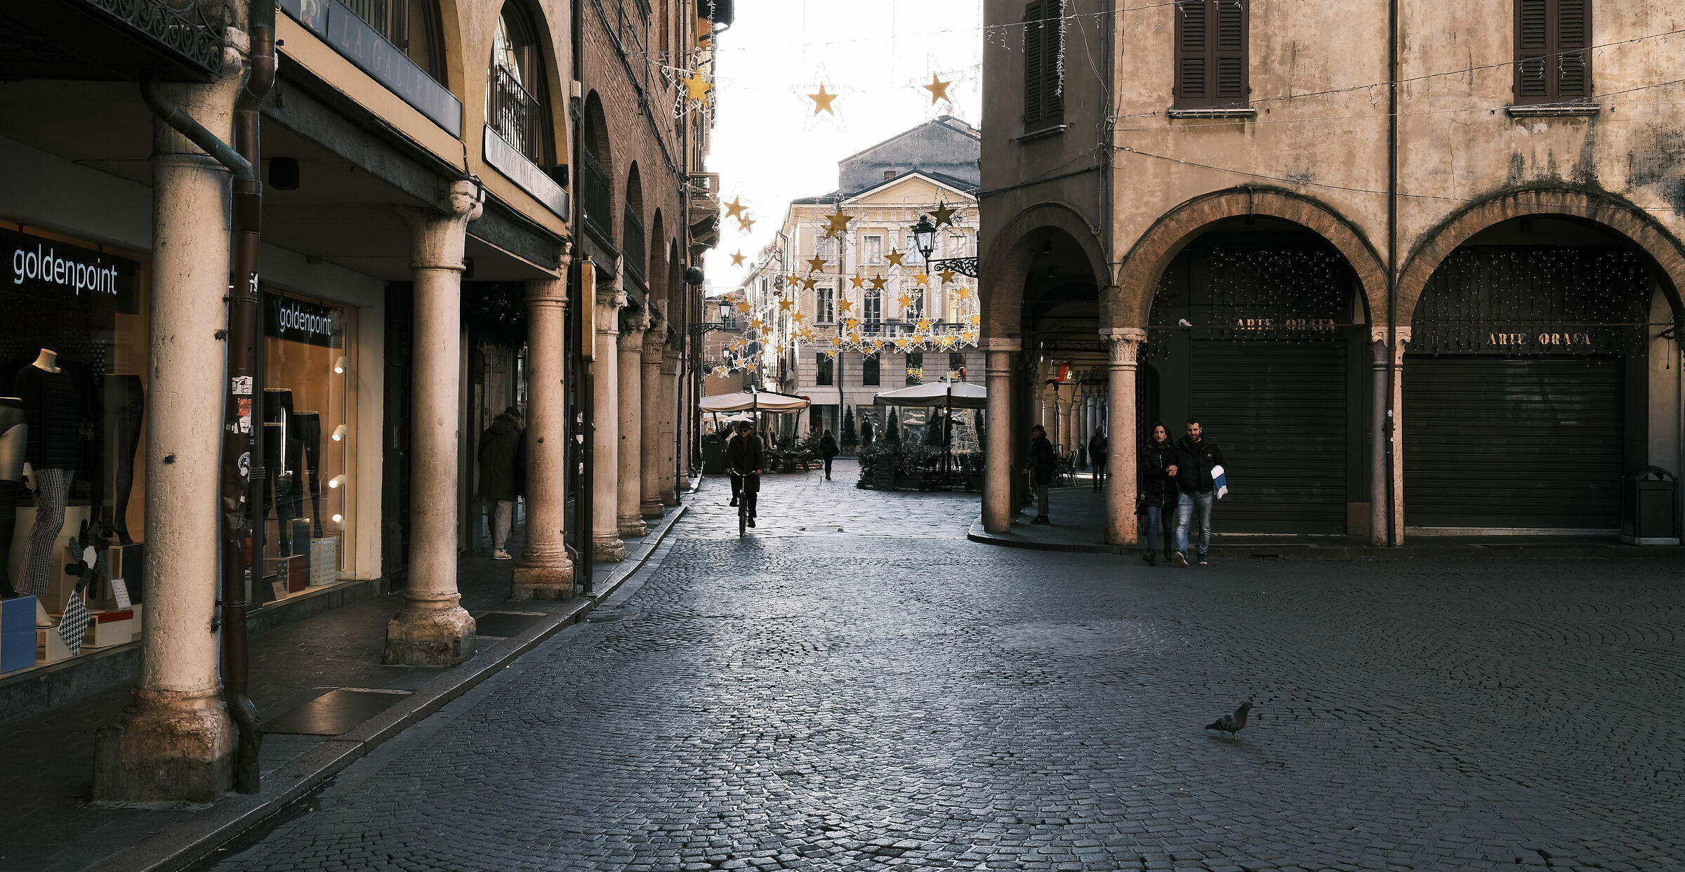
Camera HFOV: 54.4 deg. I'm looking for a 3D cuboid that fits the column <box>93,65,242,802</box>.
[{"bbox_3d":[-2.760,-0.005,6.820,0.500,3.030,0.500,0,0,-2],"label":"column"}]

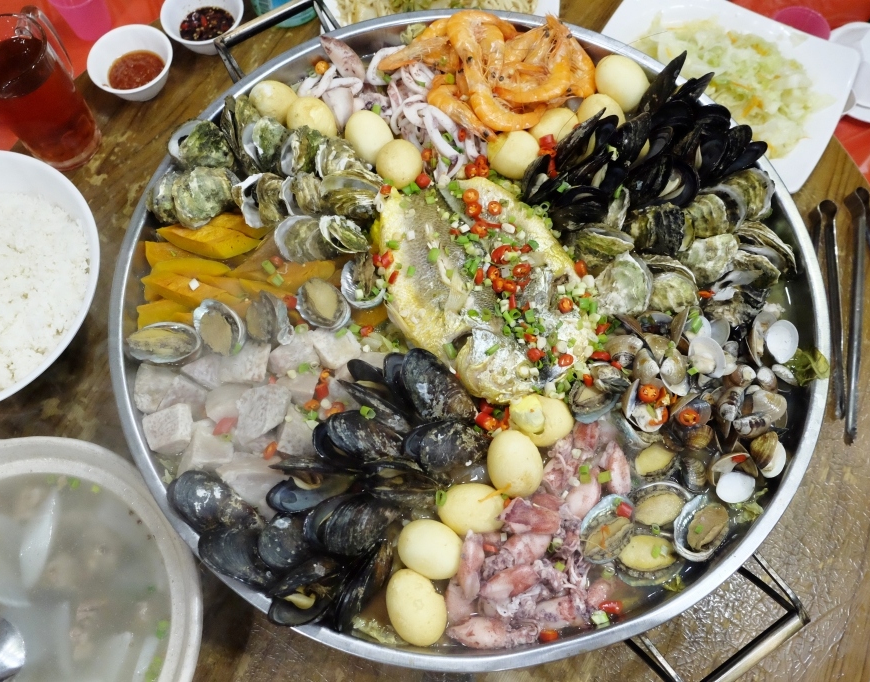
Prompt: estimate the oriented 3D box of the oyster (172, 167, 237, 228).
[{"bbox_3d":[-0.199,-0.124,0.662,0.055,0.028,0.061,-28,71,-11],"label":"oyster"}]

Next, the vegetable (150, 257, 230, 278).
[{"bbox_3d":[-0.214,-0.064,0.675,0.068,0.022,0.022,2,70,1],"label":"vegetable"}]

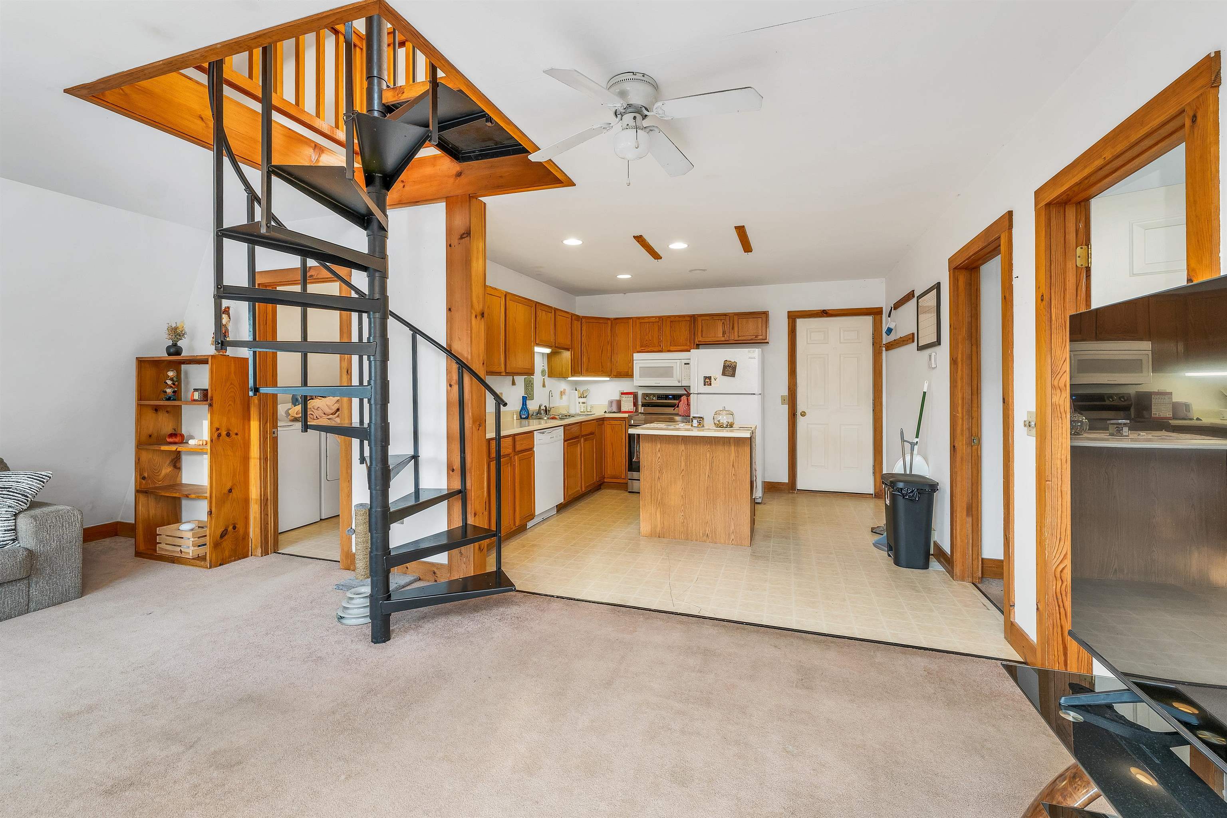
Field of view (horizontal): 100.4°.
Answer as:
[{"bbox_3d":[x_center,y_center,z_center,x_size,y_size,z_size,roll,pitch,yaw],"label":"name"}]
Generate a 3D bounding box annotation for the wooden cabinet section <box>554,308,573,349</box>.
[{"bbox_3d":[-0.725,-0.906,5.899,0.325,0.451,0.502,1,2,19],"label":"wooden cabinet section"}]

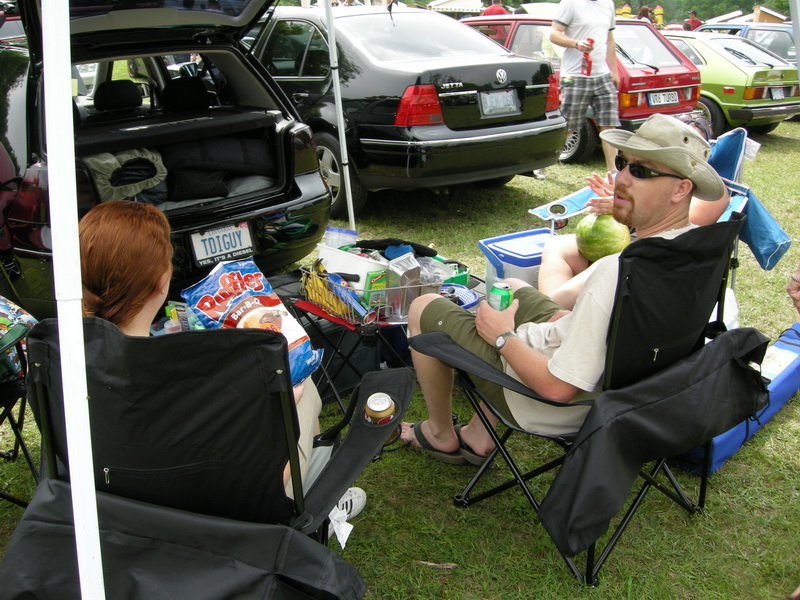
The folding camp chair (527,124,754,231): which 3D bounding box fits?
[{"bbox_3d":[1.056,-0.290,3.745,0.700,0.920,0.800,-11,22,-28],"label":"folding camp chair"}]

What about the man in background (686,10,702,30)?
[{"bbox_3d":[8.492,-7.520,24.284,0.330,1.750,0.500,-14,23,-33],"label":"man in background"}]

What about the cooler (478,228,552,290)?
[{"bbox_3d":[0.644,-0.092,4.075,0.440,0.340,0.320,-11,21,-26],"label":"cooler"}]

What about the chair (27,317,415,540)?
[{"bbox_3d":[-0.375,0.374,1.888,0.770,0.910,0.670,4,20,13],"label":"chair"}]

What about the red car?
[{"bbox_3d":[1.361,-2.494,9.403,1.610,1.390,3.800,-17,25,-39],"label":"red car"}]

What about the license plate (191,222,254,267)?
[{"bbox_3d":[-0.822,-0.259,3.886,0.310,0.160,0.020,-16,11,-37],"label":"license plate"}]

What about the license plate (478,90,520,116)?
[{"bbox_3d":[0.672,-1.332,5.608,0.305,0.152,0.020,-15,12,-36],"label":"license plate"}]

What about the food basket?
[{"bbox_3d":[-0.105,-0.023,2.848,0.300,0.130,0.330,-11,21,-26],"label":"food basket"}]

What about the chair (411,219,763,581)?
[{"bbox_3d":[0.535,0.189,2.375,0.800,0.920,0.680,-15,24,-36],"label":"chair"}]

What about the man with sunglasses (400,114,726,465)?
[{"bbox_3d":[0.445,0.032,2.436,0.620,1.180,0.980,-15,24,-36],"label":"man with sunglasses"}]

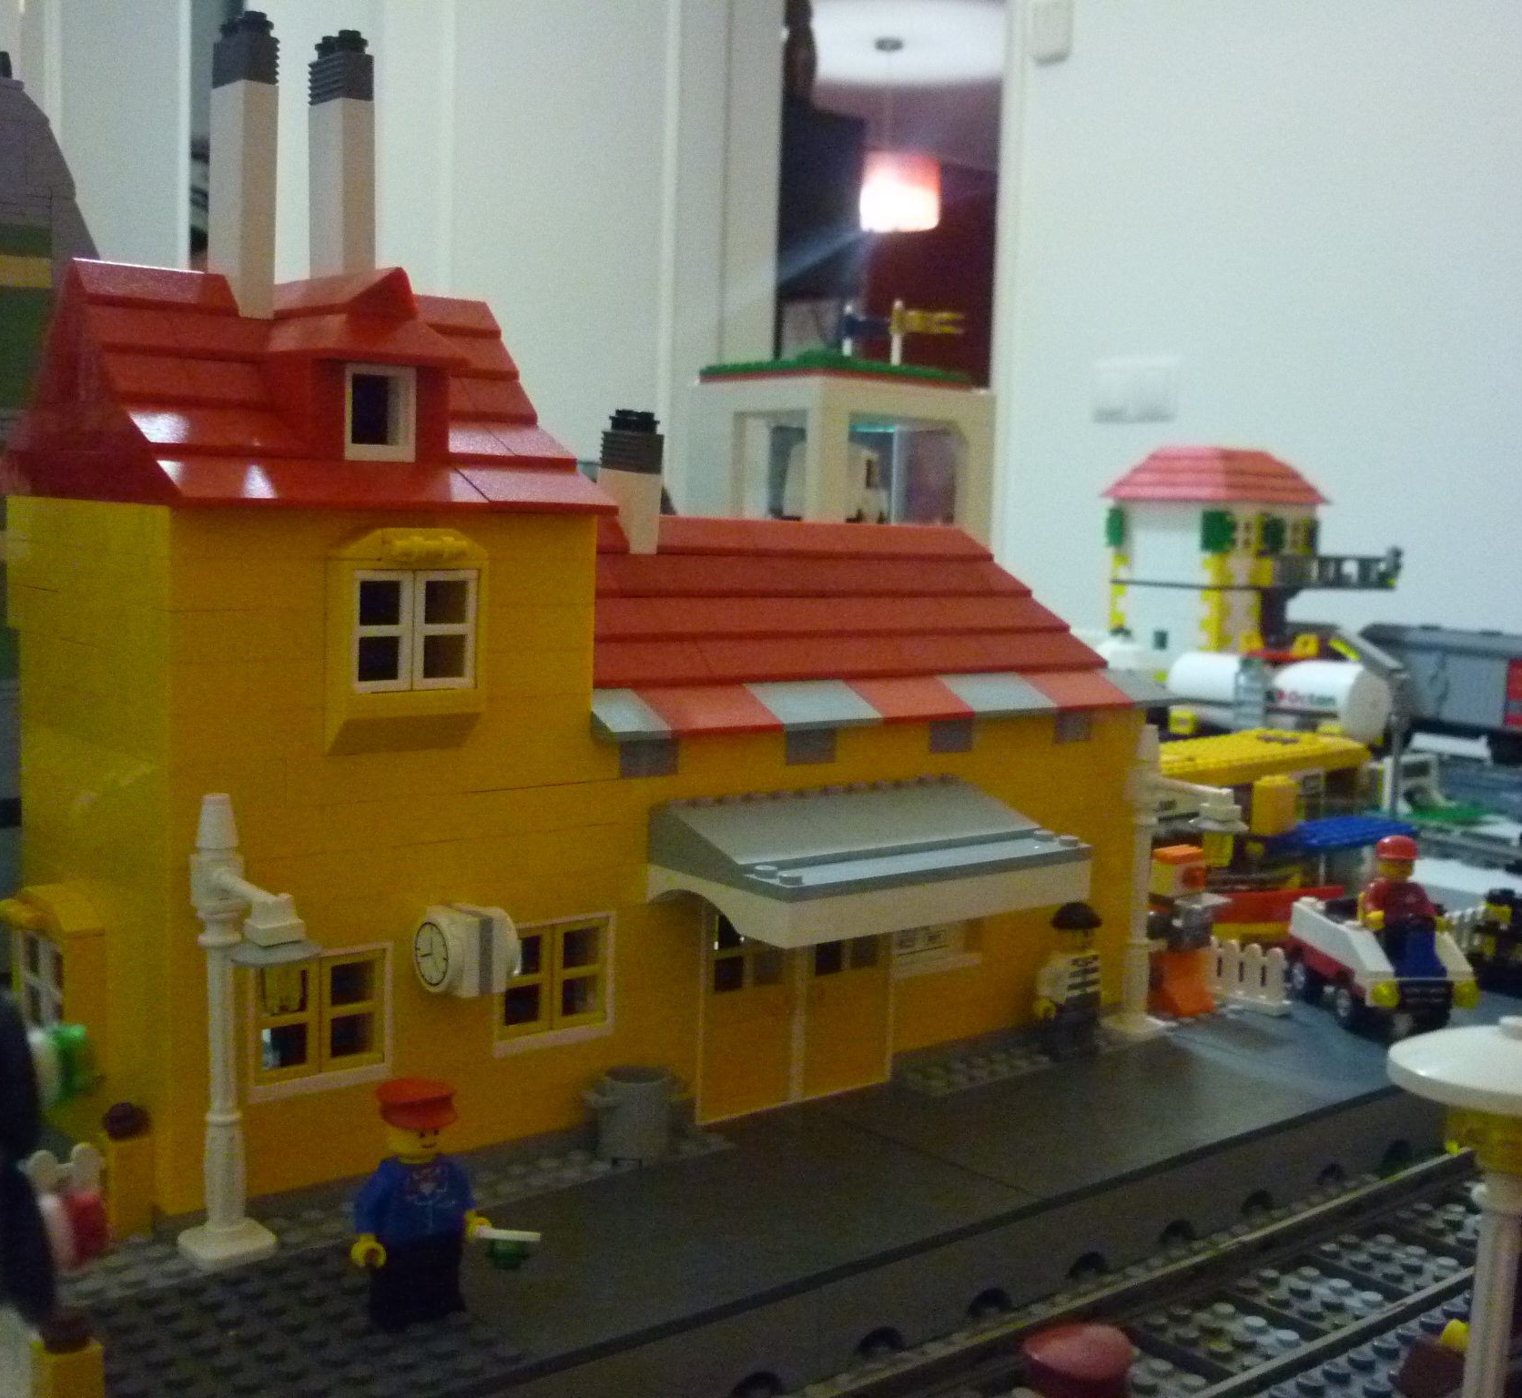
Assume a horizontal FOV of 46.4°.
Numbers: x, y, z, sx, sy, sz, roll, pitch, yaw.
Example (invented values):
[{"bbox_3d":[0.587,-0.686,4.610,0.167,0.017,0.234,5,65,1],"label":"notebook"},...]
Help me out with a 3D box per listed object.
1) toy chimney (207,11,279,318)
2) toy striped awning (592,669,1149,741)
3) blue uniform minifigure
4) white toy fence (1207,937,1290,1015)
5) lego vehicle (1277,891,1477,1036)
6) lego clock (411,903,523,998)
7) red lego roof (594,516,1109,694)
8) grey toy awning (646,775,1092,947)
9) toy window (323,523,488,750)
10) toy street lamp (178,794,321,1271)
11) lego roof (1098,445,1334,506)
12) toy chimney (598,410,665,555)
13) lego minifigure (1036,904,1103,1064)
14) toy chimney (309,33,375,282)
[{"bbox_3d":[-0.113,-0.115,0.389,0.008,0.064,0.016,-3,8,-39],"label":"toy chimney"},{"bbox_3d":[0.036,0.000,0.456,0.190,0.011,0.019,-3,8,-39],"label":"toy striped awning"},{"bbox_3d":[-0.062,0.091,0.320,0.026,0.043,0.015,-3,8,-39],"label":"blue uniform minifigure"},{"bbox_3d":[0.149,0.085,0.549,0.008,0.020,0.032,-3,8,-39],"label":"white toy fence"},{"bbox_3d":[0.189,0.082,0.545,0.033,0.029,0.057,1,6,-8],"label":"lego vehicle"},{"bbox_3d":[-0.062,0.053,0.374,0.017,0.017,0.017,-3,8,-39],"label":"lego clock"},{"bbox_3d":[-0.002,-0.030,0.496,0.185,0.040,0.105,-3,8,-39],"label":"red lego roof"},{"bbox_3d":[0.027,0.036,0.423,0.097,0.024,0.051,-3,8,-39],"label":"grey toy awning"},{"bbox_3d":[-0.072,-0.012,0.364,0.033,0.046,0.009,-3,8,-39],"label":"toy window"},{"bbox_3d":[-0.093,0.062,0.325,0.017,0.087,0.035,-3,8,-39],"label":"toy street lamp"},{"bbox_3d":[0.323,-0.159,1.268,0.111,0.036,0.111,-3,8,-39],"label":"lego roof"},{"bbox_3d":[-0.034,-0.056,0.460,0.008,0.035,0.016,-3,8,-39],"label":"toy chimney"},{"bbox_3d":[0.083,0.074,0.476,0.024,0.041,0.014,-4,8,-43],"label":"lego minifigure"},{"bbox_3d":[-0.093,-0.115,0.396,0.008,0.062,0.017,-3,8,-39],"label":"toy chimney"}]

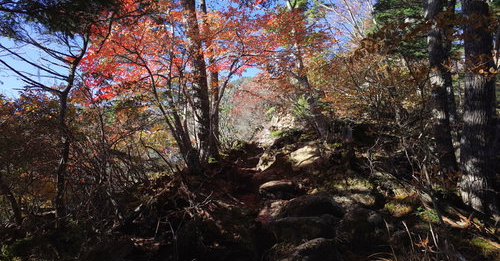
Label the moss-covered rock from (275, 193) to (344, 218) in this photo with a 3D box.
[{"bbox_3d":[0.730,0.945,4.700,0.820,0.340,0.620,0,-2,0],"label":"moss-covered rock"}]

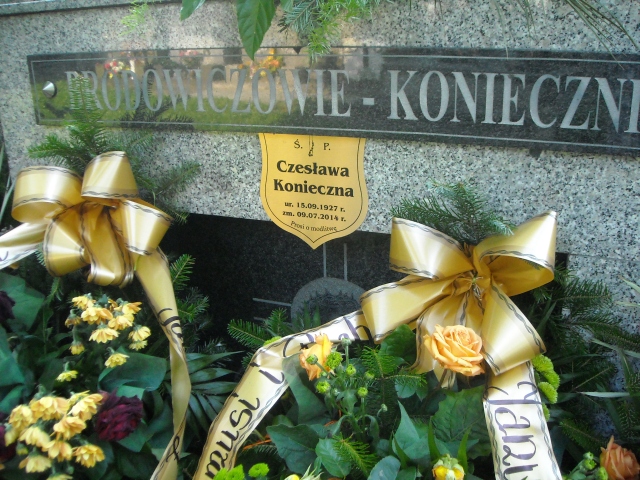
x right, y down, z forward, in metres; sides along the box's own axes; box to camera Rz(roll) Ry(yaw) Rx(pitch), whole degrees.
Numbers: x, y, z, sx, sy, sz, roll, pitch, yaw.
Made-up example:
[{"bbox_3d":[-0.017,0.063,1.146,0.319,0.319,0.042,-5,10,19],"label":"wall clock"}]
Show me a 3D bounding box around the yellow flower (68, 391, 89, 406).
[{"bbox_3d":[-0.350,0.234,0.945,0.042,0.032,0.040,-6,17,-22],"label":"yellow flower"}]

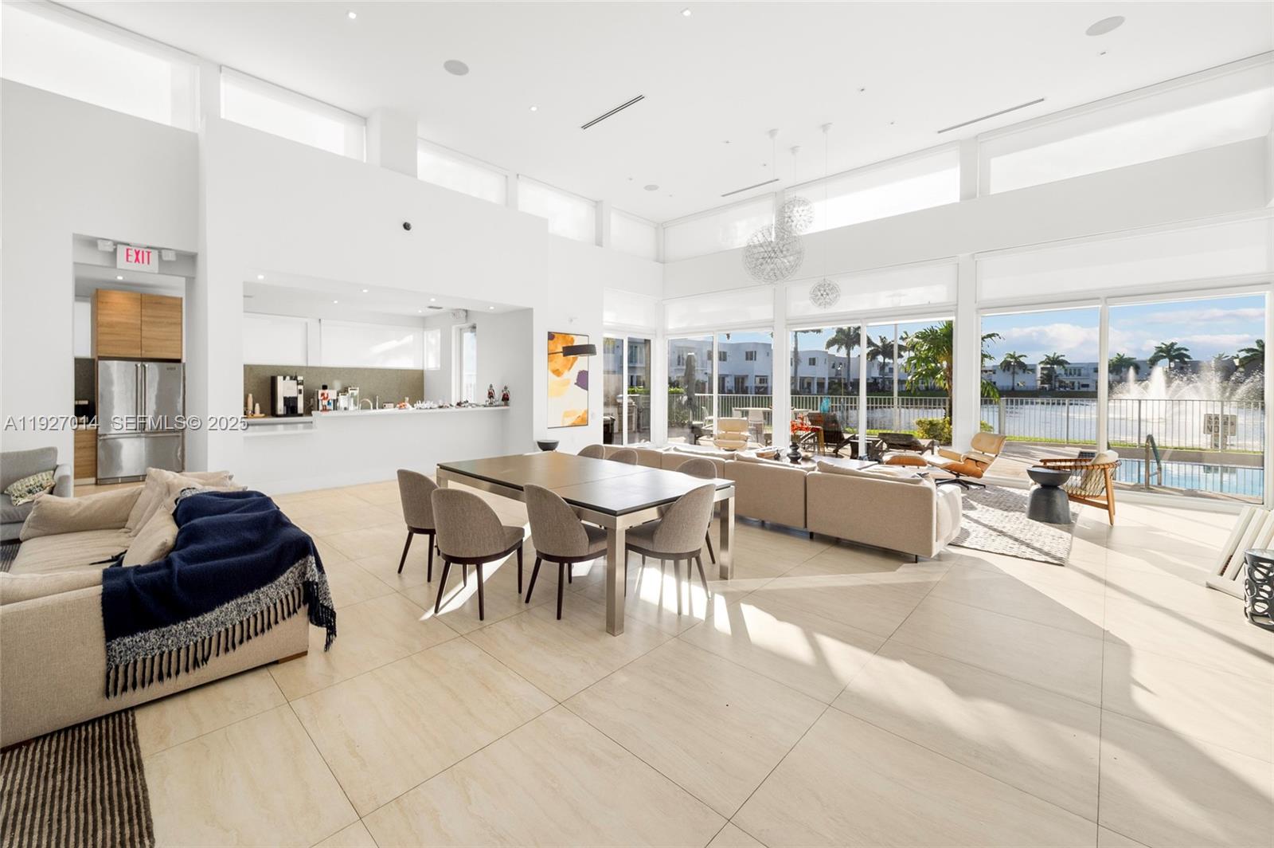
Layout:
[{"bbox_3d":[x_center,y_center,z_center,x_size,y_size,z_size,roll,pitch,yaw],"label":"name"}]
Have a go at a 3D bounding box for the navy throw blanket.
[{"bbox_3d":[-2.365,0.813,2.788,1.040,0.710,0.870,3,4,43],"label":"navy throw blanket"}]

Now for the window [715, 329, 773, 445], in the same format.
[{"bbox_3d":[2.207,-0.648,10.253,1.360,2.500,0.100,4,6,42],"label":"window"}]

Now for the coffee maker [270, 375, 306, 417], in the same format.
[{"bbox_3d":[-6.708,-0.509,9.494,0.480,0.720,0.400,4,6,42],"label":"coffee maker"}]

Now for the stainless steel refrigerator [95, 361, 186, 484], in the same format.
[{"bbox_3d":[-7.834,-0.034,7.813,0.740,1.800,0.920,3,4,43],"label":"stainless steel refrigerator"}]

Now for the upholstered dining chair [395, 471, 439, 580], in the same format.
[{"bbox_3d":[-1.635,0.774,4.062,0.510,0.820,0.550,2,5,29],"label":"upholstered dining chair"}]

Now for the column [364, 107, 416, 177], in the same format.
[{"bbox_3d":[-3.423,-3.859,6.922,0.500,0.830,0.490,4,6,42],"label":"column"}]

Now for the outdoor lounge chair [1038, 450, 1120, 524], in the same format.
[{"bbox_3d":[5.153,0.702,5.812,0.760,0.750,0.720,3,4,43],"label":"outdoor lounge chair"}]

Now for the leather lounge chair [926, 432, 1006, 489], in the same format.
[{"bbox_3d":[5.063,0.540,7.629,0.840,0.820,0.800,-1,3,-16],"label":"leather lounge chair"}]

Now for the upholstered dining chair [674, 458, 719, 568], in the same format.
[{"bbox_3d":[0.357,0.757,4.237,0.510,0.830,0.570,3,4,43],"label":"upholstered dining chair"}]

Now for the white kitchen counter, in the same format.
[{"bbox_3d":[-4.016,0.316,8.021,0.600,1.120,4.000,4,6,42],"label":"white kitchen counter"}]

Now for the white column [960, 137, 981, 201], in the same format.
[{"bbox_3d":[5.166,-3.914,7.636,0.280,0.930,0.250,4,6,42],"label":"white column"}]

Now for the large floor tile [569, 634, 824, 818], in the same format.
[{"bbox_3d":[0.274,1.325,2.326,0.915,0.012,0.870,4,6,42],"label":"large floor tile"}]

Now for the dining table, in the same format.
[{"bbox_3d":[-0.543,0.793,4.262,2.430,0.750,1.330,4,6,42],"label":"dining table"}]

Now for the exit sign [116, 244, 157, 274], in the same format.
[{"bbox_3d":[-6.393,-2.101,6.334,0.060,0.270,0.350,3,4,43],"label":"exit sign"}]

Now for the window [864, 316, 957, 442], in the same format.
[{"bbox_3d":[4.552,-0.478,8.309,1.420,2.500,0.100,3,4,43],"label":"window"}]

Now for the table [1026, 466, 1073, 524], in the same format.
[{"bbox_3d":[4.704,0.803,5.637,0.410,0.570,0.410,3,4,43],"label":"table"}]

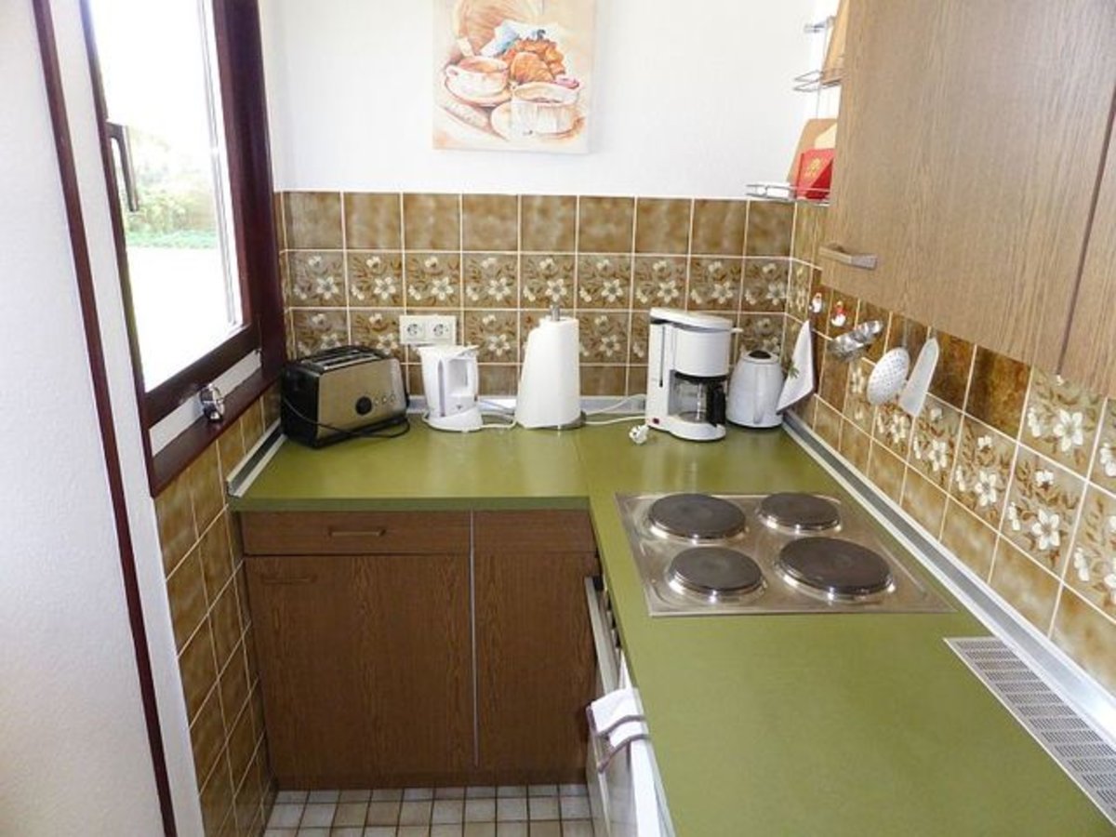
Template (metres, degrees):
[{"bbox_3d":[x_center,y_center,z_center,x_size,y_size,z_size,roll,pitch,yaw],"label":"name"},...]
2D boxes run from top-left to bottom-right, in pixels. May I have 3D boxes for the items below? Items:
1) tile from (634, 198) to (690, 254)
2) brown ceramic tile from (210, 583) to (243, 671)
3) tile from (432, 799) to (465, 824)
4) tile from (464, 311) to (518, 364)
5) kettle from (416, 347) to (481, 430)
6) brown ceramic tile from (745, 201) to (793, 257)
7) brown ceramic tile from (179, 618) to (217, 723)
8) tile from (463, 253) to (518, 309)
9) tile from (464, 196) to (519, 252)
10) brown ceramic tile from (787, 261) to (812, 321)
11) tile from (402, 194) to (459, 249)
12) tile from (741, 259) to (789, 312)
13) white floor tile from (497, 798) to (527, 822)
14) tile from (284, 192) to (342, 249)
[{"bbox_3d":[0.278,-0.507,2.049,0.149,0.149,0.010,0,18,-3],"label":"tile"},{"bbox_3d":[-0.683,0.421,1.585,0.010,0.149,0.149,0,18,-4],"label":"brown ceramic tile"},{"bbox_3d":[-0.265,0.956,1.873,0.074,0.010,0.074,0,18,-4],"label":"tile"},{"bbox_3d":[-0.182,-0.221,2.114,0.149,0.149,0.010,0,18,-4],"label":"tile"},{"bbox_3d":[-0.276,-0.086,2.016,0.200,0.200,0.155,13,21,32],"label":"kettle"},{"bbox_3d":[0.569,-0.506,2.068,0.130,0.149,0.010,0,18,-4],"label":"brown ceramic tile"},{"bbox_3d":[-0.666,0.462,1.432,0.010,0.150,0.143,0,18,-4],"label":"brown ceramic tile"},{"bbox_3d":[-0.178,-0.364,2.069,0.149,0.149,0.010,0,18,-4],"label":"tile"},{"bbox_3d":[-0.176,-0.511,2.025,0.150,0.150,0.010,0,18,-4],"label":"tile"},{"bbox_3d":[0.640,-0.337,2.047,0.010,0.149,0.142,0,18,-3],"label":"brown ceramic tile"},{"bbox_3d":[-0.326,-0.508,2.012,0.149,0.149,0.010,0,18,-4],"label":"tile"},{"bbox_3d":[0.565,-0.362,2.116,0.130,0.149,0.010,0,18,-4],"label":"tile"},{"bbox_3d":[-0.111,0.950,1.870,0.073,0.010,0.073,0,18,-3],"label":"white floor tile"},{"bbox_3d":[-0.628,-0.509,1.998,0.150,0.150,0.010,0,18,-4],"label":"tile"}]

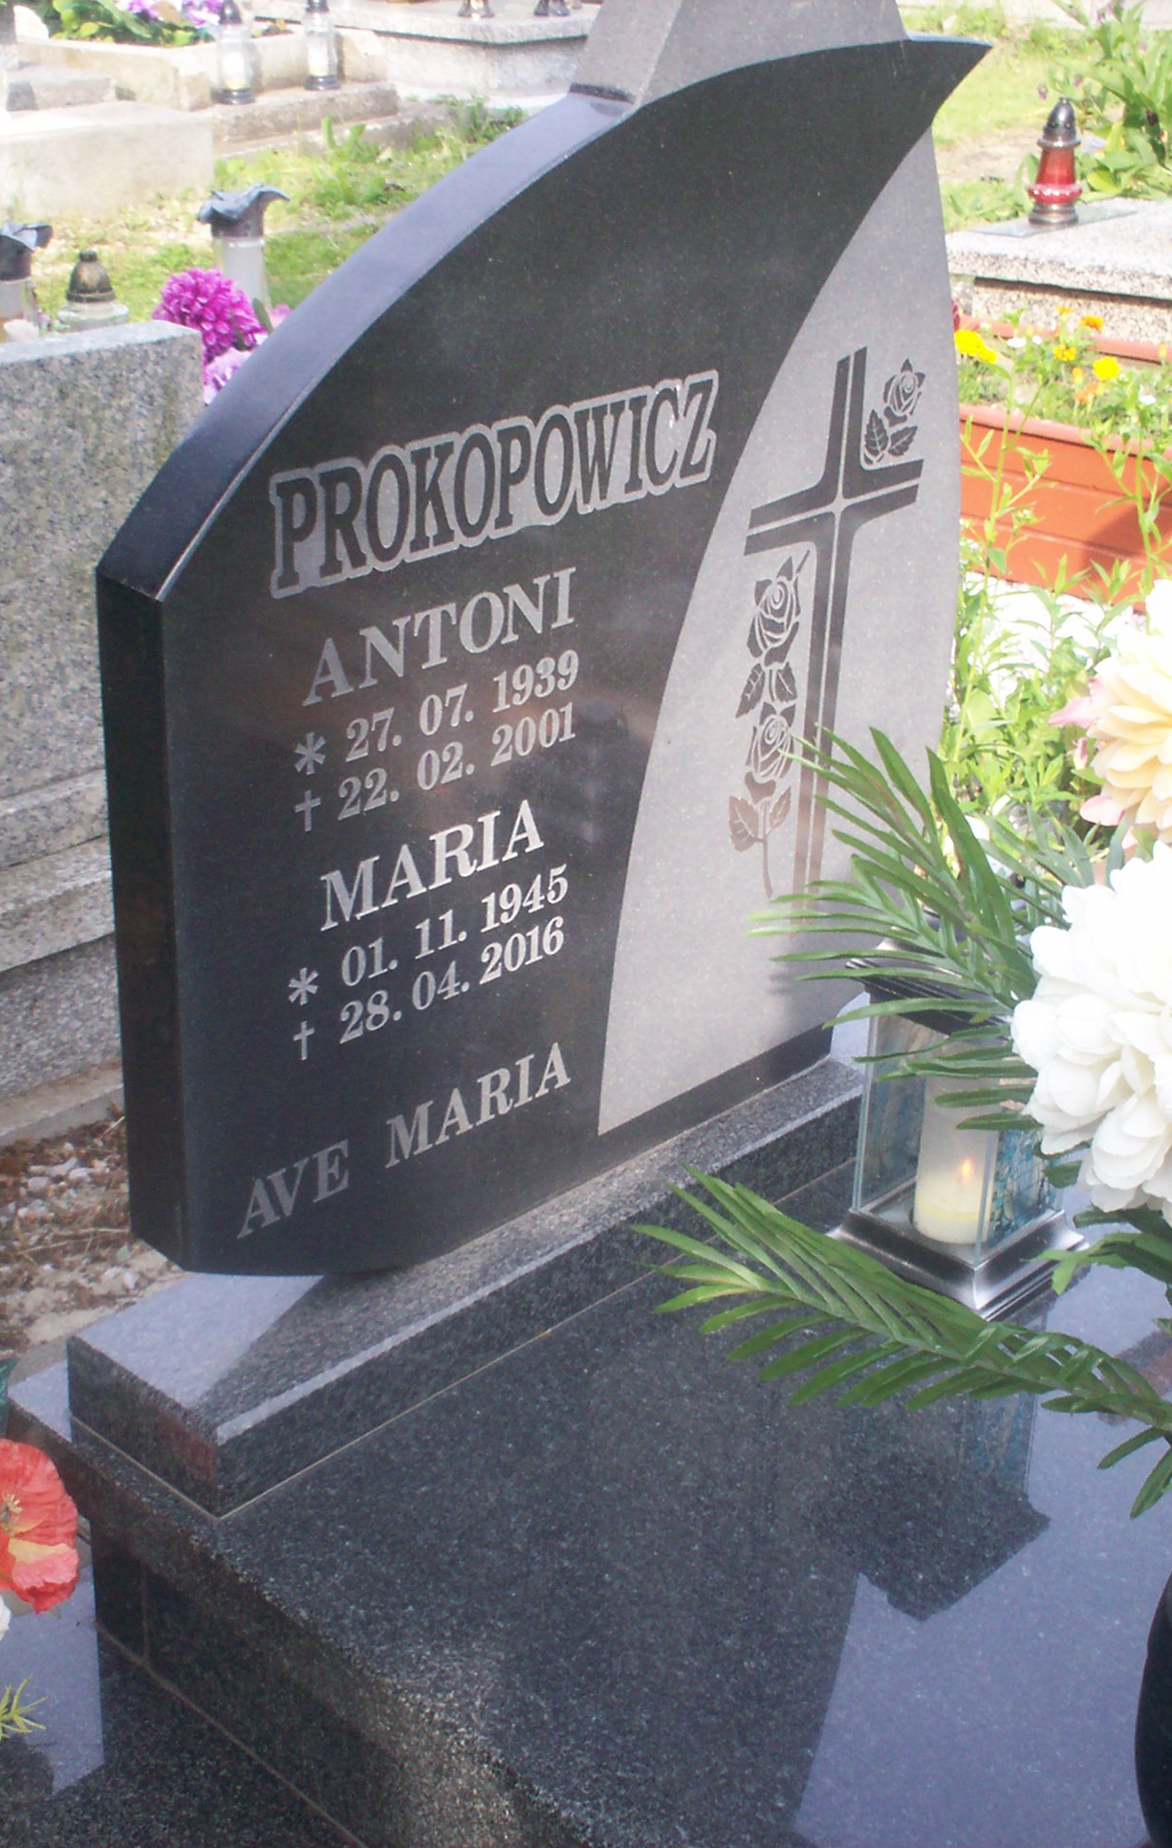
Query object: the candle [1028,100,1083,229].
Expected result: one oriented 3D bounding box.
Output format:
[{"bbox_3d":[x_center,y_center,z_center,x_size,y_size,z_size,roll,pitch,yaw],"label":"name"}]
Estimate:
[{"bbox_3d":[1.040,-1.665,5.593,0.118,0.257,0.118,2,26,-1],"label":"candle"}]

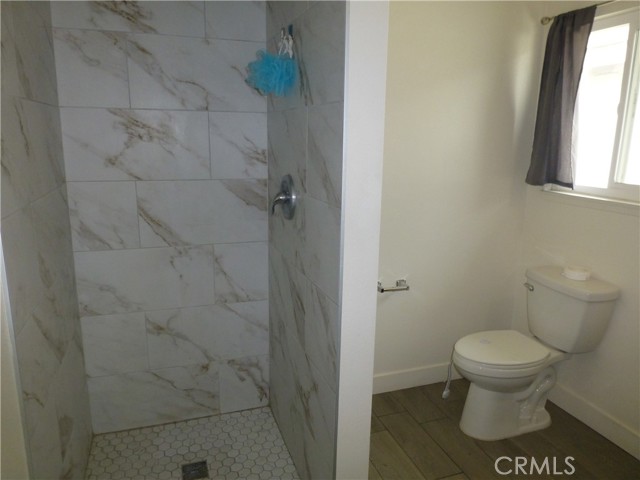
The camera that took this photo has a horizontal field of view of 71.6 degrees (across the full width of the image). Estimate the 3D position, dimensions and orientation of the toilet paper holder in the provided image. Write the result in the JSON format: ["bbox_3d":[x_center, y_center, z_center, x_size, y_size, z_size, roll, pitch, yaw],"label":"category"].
[{"bbox_3d":[0.397,0.258,2.417,0.200,0.050,0.075,-3,13,-19],"label":"toilet paper holder"}]

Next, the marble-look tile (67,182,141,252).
[{"bbox_3d":[-0.955,-0.107,1.977,0.268,0.305,0.012,-3,12,-18],"label":"marble-look tile"}]

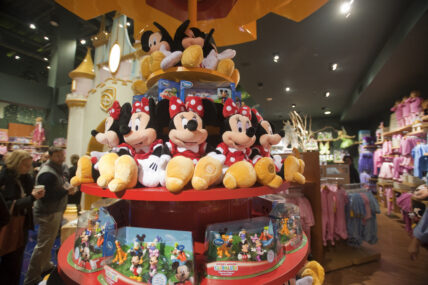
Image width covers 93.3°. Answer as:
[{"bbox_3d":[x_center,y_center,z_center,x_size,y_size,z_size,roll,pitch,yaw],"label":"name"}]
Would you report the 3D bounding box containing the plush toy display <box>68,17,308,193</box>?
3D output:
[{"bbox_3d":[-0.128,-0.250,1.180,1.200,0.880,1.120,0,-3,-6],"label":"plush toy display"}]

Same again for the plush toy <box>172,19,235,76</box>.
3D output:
[{"bbox_3d":[-0.067,-0.518,1.112,0.310,0.310,0.290,0,-3,-9],"label":"plush toy"}]

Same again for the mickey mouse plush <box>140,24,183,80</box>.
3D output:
[{"bbox_3d":[-0.275,-0.504,1.075,0.240,0.290,0.260,-2,-4,27],"label":"mickey mouse plush"}]

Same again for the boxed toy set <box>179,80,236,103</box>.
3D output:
[{"bbox_3d":[-0.035,-0.167,0.940,0.250,0.200,0.100,0,-3,-7],"label":"boxed toy set"}]

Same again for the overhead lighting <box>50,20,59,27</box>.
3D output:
[{"bbox_3d":[-3.158,-2.356,4.000,0.150,0.070,0.150,2,-4,-27],"label":"overhead lighting"}]

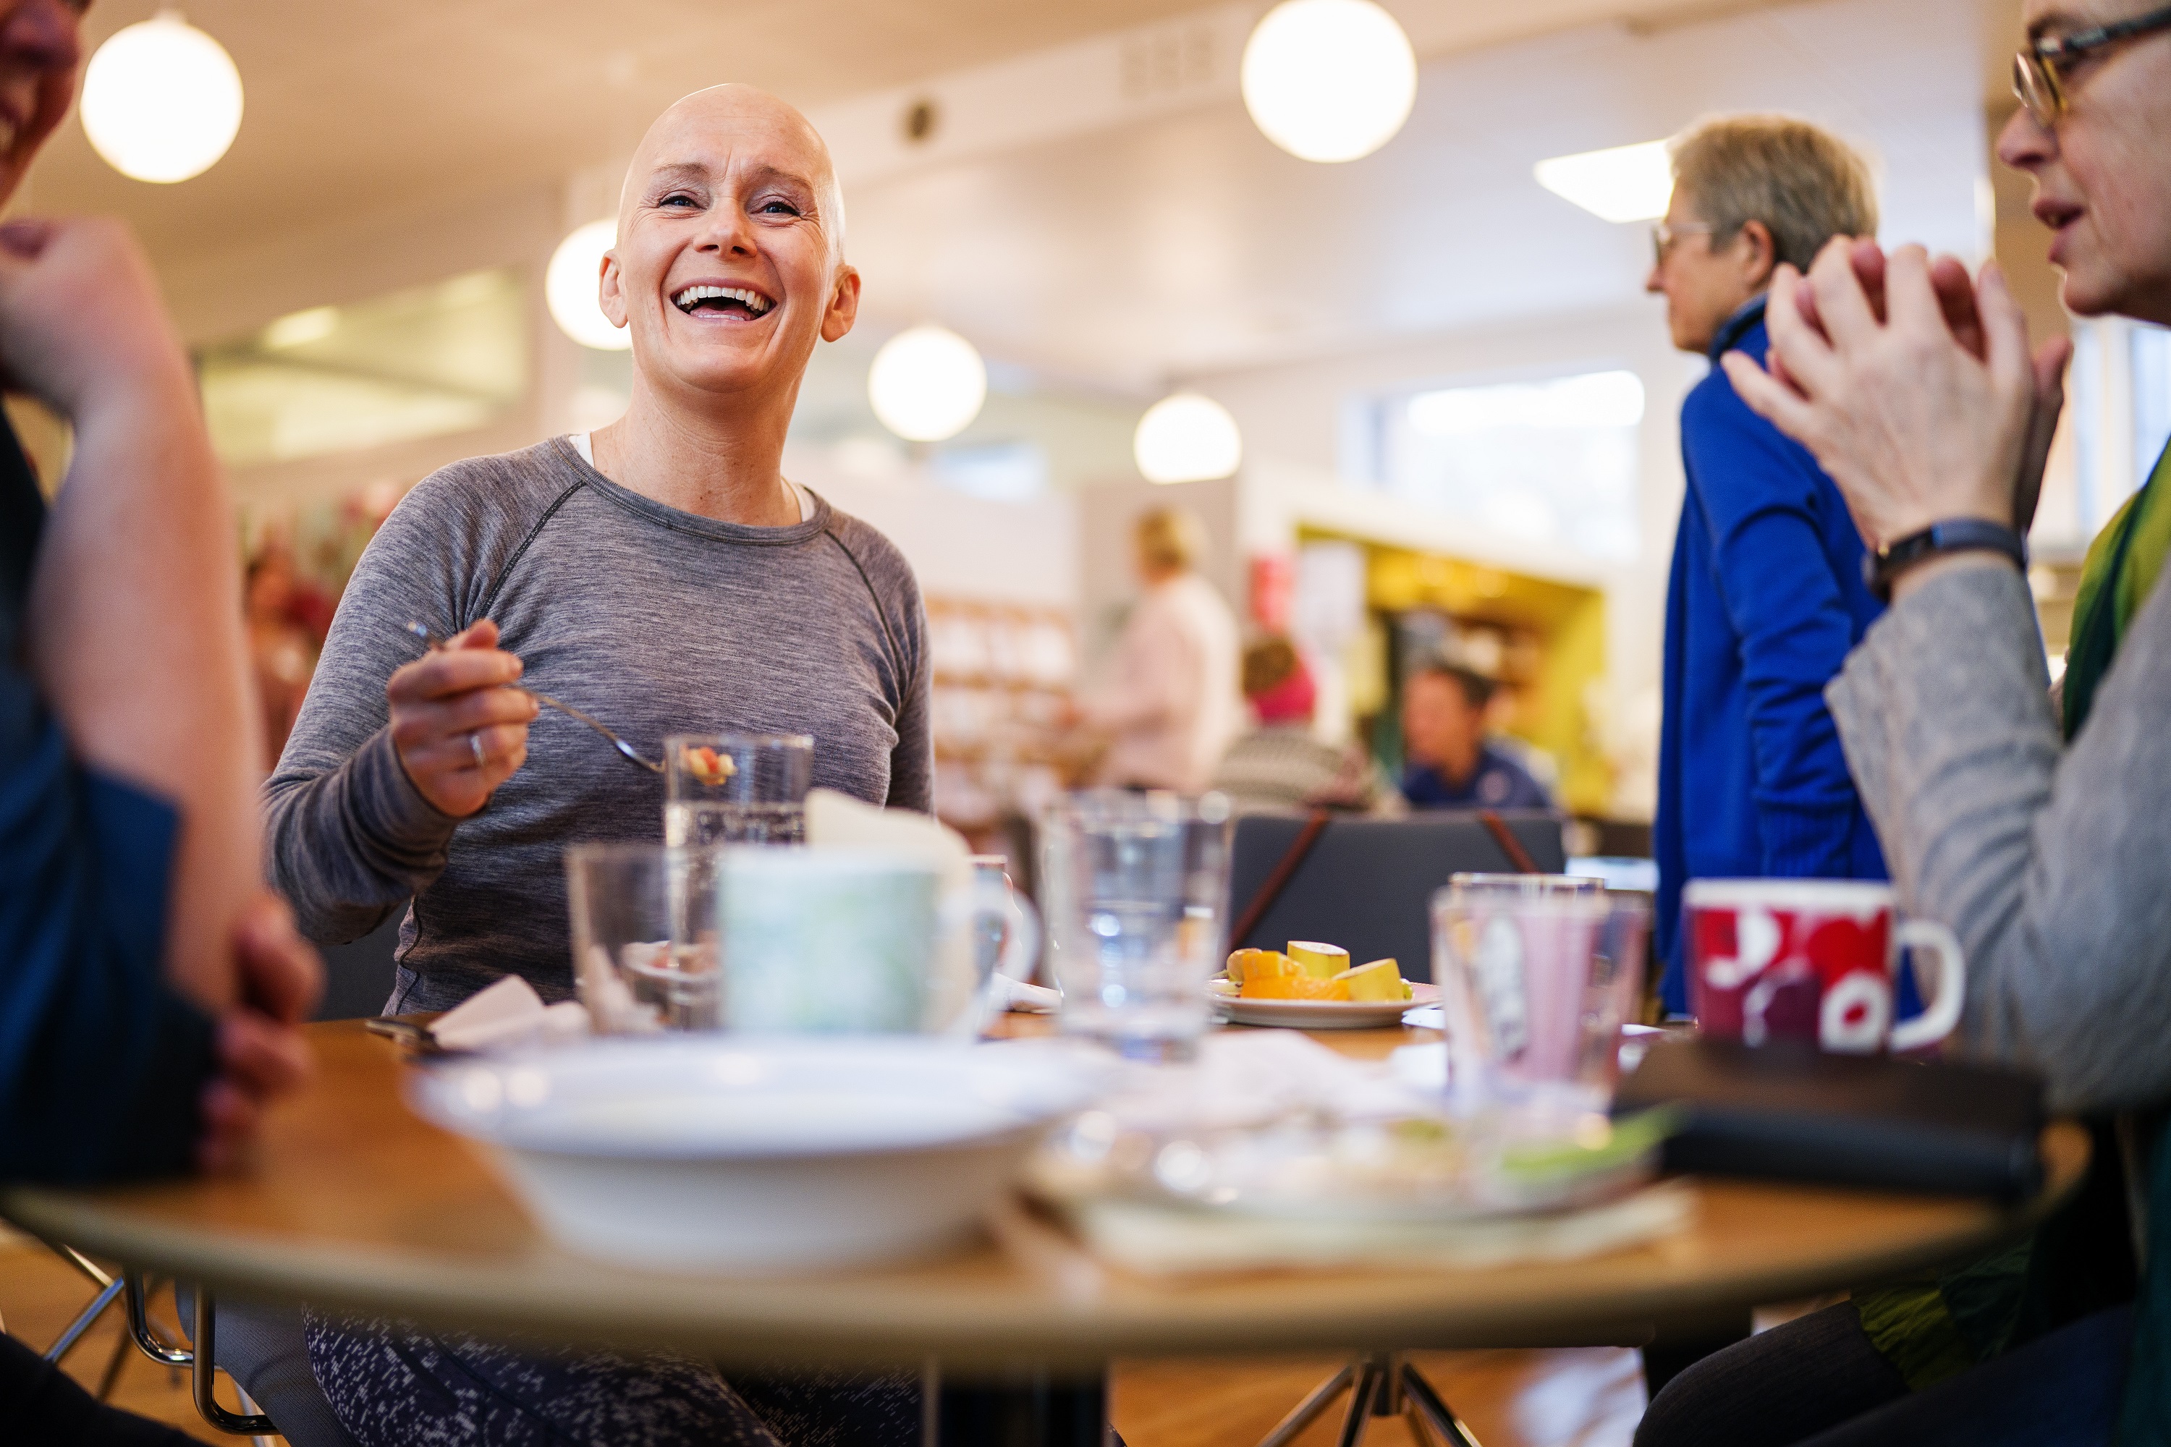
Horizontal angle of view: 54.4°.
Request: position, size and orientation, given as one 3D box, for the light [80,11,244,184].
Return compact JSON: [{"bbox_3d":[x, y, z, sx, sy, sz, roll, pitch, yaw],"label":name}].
[{"bbox_3d":[-2.257,-1.530,5.158,0.340,0.350,0.340,0,-2,0],"label":"light"}]

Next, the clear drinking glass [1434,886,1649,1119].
[{"bbox_3d":[0.193,0.118,0.897,0.086,0.084,0.086,0,-2,0],"label":"clear drinking glass"}]

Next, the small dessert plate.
[{"bbox_3d":[0.136,0.163,1.217,0.165,0.018,0.165,0,-2,0],"label":"small dessert plate"}]

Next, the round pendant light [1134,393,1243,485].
[{"bbox_3d":[0.424,-1.150,8.721,0.340,0.350,0.340,0,-2,0],"label":"round pendant light"}]

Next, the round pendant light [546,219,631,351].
[{"bbox_3d":[-1.505,-1.398,6.714,0.340,0.350,0.340,0,-2,0],"label":"round pendant light"}]

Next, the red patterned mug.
[{"bbox_3d":[0.314,0.116,0.897,0.111,0.091,0.083,0,-2,18],"label":"red patterned mug"}]

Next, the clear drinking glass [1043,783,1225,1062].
[{"bbox_3d":[0.022,0.100,0.942,0.076,0.122,0.076,0,-2,0],"label":"clear drinking glass"}]

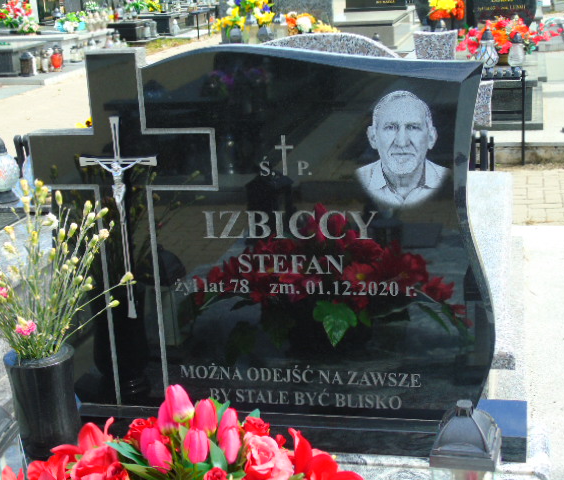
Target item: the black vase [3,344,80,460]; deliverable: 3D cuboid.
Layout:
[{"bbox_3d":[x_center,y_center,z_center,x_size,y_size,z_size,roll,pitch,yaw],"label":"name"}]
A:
[{"bbox_3d":[-0.468,0.338,1.993,0.138,0.234,0.138,0,15,13],"label":"black vase"}]

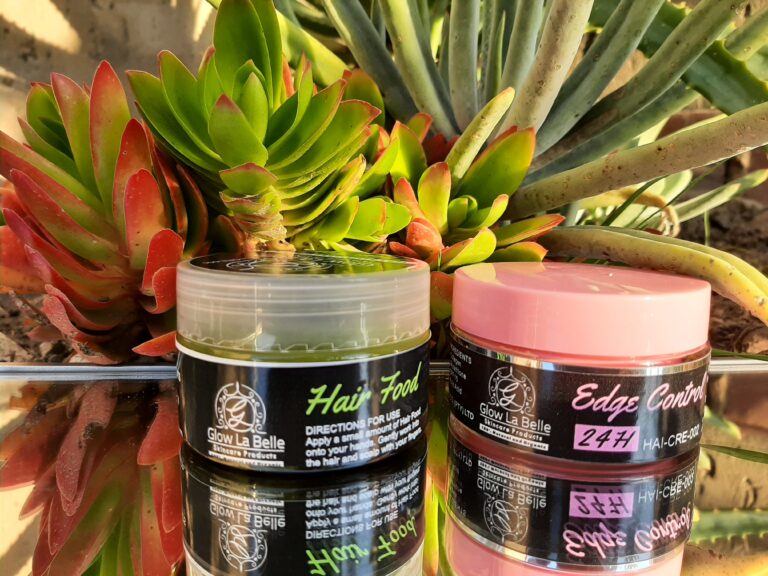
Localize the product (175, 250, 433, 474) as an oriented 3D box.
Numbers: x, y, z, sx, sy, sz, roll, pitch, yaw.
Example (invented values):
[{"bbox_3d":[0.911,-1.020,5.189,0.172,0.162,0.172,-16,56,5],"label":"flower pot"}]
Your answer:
[{"bbox_3d":[-0.023,0.016,0.172,0.073,0.049,0.073,-1,9,-8],"label":"product"}]

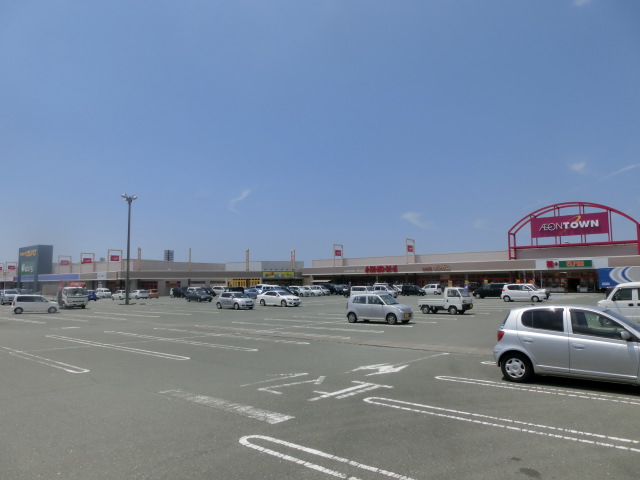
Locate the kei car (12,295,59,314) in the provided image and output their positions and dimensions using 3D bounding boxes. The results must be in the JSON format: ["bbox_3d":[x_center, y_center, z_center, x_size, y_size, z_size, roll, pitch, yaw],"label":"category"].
[{"bbox_3d":[-24.569,5.577,38.487,3.395,1.570,1.475,3,-7,-37],"label":"kei car"}]

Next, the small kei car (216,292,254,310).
[{"bbox_3d":[-7.568,5.434,39.804,3.700,1.510,1.690,-5,-7,38],"label":"small kei car"}]

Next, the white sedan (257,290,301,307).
[{"bbox_3d":[-3.970,5.633,42.739,4.580,1.450,1.740,-5,-7,36],"label":"white sedan"}]

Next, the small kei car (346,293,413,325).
[{"bbox_3d":[3.132,3.651,23.555,3.395,1.500,1.475,-5,-7,36],"label":"small kei car"}]

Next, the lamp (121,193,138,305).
[{"bbox_3d":[-21.589,1.110,50.174,1.750,12.300,1.700,1,-6,-23],"label":"lamp"}]

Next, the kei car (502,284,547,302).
[{"bbox_3d":[18.633,4.882,40.807,3.395,1.580,1.475,-4,-6,32],"label":"kei car"}]

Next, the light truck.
[{"bbox_3d":[8.232,3.996,29.318,3.295,1.760,1.400,-6,-7,41],"label":"light truck"}]

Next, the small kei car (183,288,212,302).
[{"bbox_3d":[-13.985,6.462,51.574,3.395,1.500,1.475,-6,-7,43],"label":"small kei car"}]

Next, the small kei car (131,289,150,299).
[{"bbox_3d":[-27.752,8.219,68.071,3.395,1.530,1.475,-5,-7,39],"label":"small kei car"}]

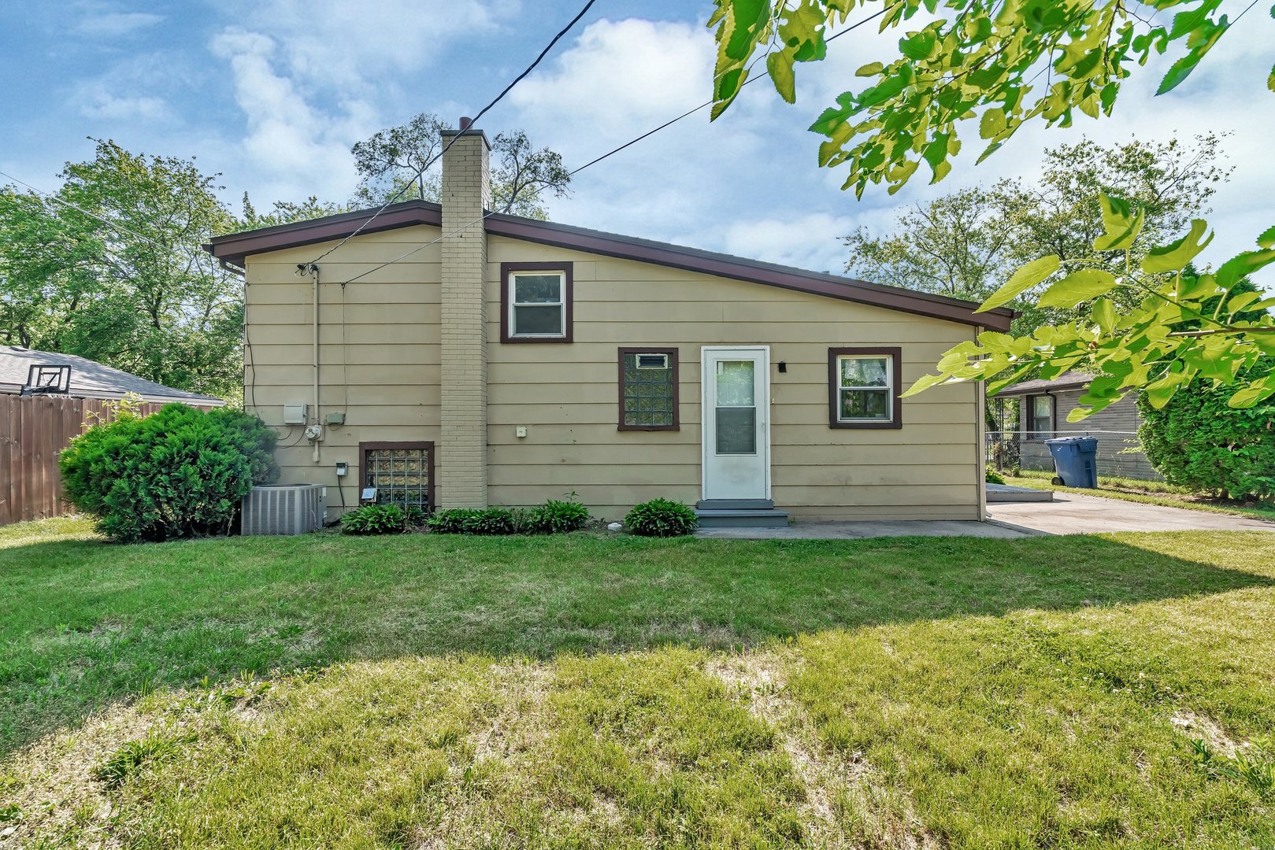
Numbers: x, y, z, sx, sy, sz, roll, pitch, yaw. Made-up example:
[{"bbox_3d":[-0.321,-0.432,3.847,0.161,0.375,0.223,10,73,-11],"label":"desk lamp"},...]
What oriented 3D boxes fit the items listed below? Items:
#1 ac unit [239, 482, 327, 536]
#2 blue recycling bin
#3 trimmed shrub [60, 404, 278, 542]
[{"bbox_3d":[-4.360,1.014,7.050,0.700,0.580,0.680,0,-1,-1],"label":"ac unit"},{"bbox_3d":[9.740,0.811,12.750,0.640,1.080,0.760,0,-1,-22],"label":"blue recycling bin"},{"bbox_3d":[-6.100,0.525,7.380,2.400,1.640,2.100,0,-1,-1],"label":"trimmed shrub"}]

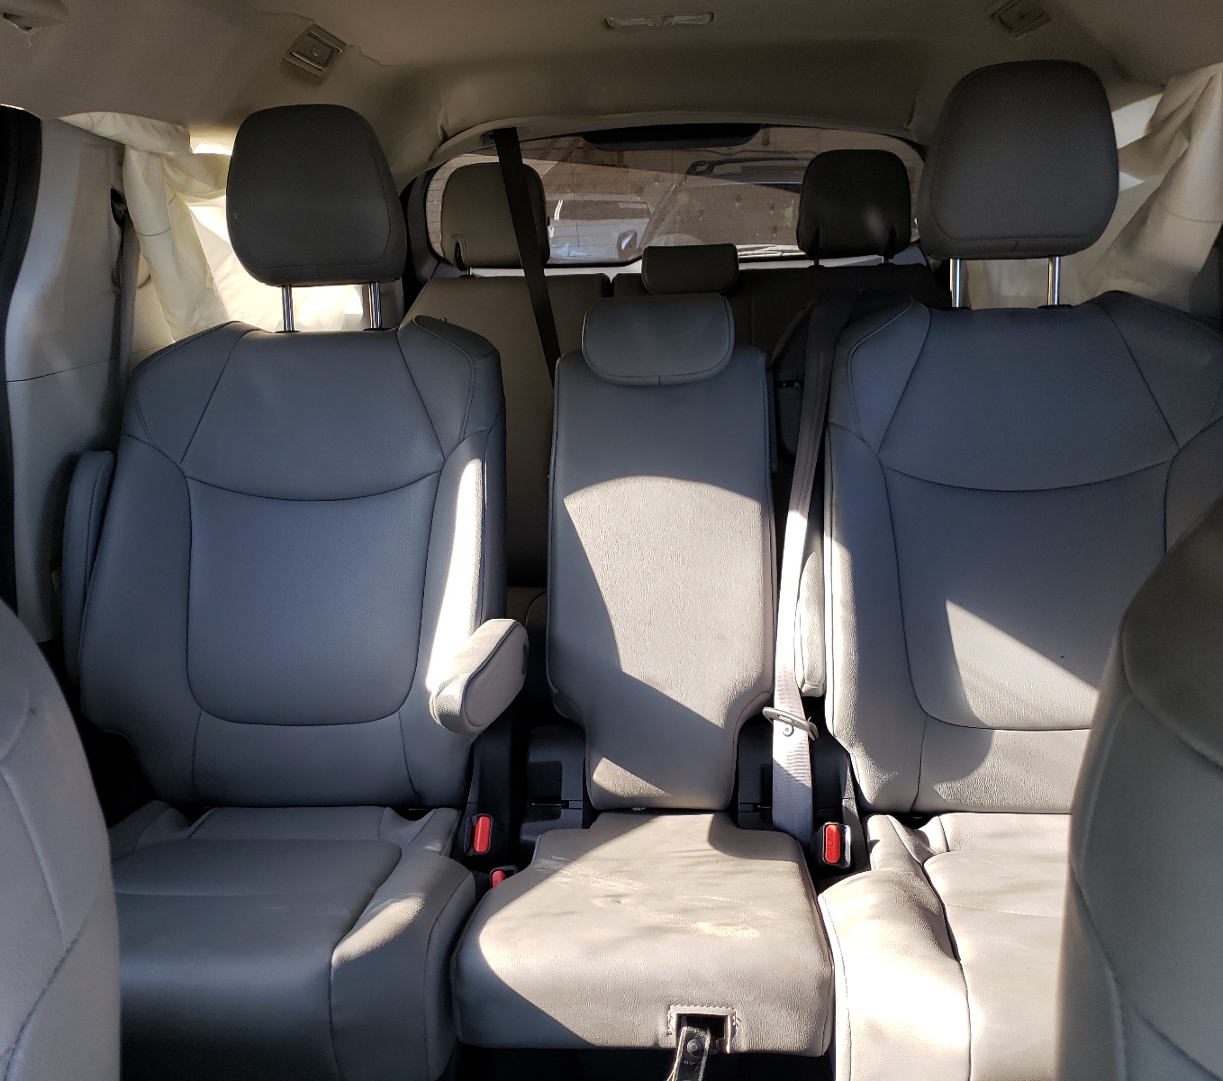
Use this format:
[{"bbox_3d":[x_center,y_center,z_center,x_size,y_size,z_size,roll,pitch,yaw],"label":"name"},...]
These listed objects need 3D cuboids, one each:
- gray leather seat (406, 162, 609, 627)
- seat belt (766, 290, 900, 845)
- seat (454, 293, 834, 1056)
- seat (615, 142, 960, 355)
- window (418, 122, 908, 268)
[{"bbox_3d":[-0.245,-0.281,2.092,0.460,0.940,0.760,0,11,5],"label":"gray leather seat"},{"bbox_3d":[0.284,0.008,1.350,0.170,0.640,0.290,0,11,5],"label":"seat belt"},{"bbox_3d":[0.048,0.053,1.180,0.320,0.665,0.730,0,11,5],"label":"seat"},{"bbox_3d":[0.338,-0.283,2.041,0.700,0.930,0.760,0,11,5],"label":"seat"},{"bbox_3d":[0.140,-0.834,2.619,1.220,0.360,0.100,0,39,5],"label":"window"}]

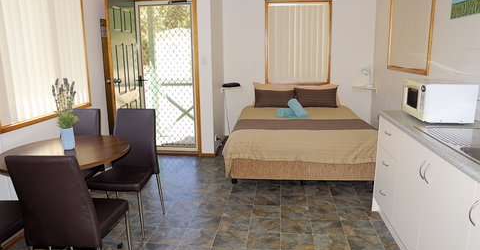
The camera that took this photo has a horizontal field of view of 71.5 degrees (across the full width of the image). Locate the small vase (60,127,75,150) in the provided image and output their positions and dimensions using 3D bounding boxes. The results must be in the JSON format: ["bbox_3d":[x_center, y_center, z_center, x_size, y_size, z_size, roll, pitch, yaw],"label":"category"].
[{"bbox_3d":[-1.242,0.102,2.411,0.086,0.145,0.086,0,12,7],"label":"small vase"}]

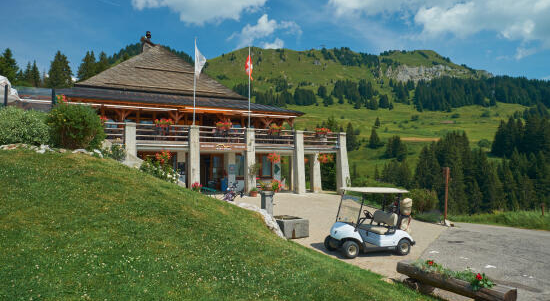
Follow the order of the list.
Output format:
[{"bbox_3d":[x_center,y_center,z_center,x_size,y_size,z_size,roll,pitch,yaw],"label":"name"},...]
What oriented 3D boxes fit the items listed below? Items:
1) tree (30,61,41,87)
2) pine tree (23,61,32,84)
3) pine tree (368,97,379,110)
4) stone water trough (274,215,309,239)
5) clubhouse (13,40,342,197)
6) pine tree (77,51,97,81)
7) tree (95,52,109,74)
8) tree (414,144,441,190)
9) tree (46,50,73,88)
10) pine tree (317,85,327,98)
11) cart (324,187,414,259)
[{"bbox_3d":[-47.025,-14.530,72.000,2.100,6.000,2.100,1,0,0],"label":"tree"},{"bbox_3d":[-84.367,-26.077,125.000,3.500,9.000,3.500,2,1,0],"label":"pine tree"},{"bbox_3d":[96.700,-46.141,360.000,9.000,12.000,9.000,2,1,0],"label":"pine tree"},{"bbox_3d":[0.360,2.437,11.880,0.930,0.540,1.080,1,1,-33],"label":"stone water trough"},{"bbox_3d":[-6.056,-2.422,26.135,18.300,10.300,13.500,1,0,-27],"label":"clubhouse"},{"bbox_3d":[-48.834,-20.725,95.000,5.000,10.500,5.000,2,1,0],"label":"pine tree"},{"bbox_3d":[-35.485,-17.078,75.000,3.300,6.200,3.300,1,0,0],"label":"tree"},{"bbox_3d":[43.666,5.011,105.000,6.800,14.000,6.800,1,0,0],"label":"tree"},{"bbox_3d":[-51.715,-18.718,88.000,6.000,11.000,6.000,2,1,0],"label":"tree"},{"bbox_3d":[53.259,-67.003,420.000,10.500,14.000,10.500,1,0,0],"label":"pine tree"},{"bbox_3d":[2.630,1.920,10.230,2.360,1.790,1.200,2,1,-21],"label":"cart"}]

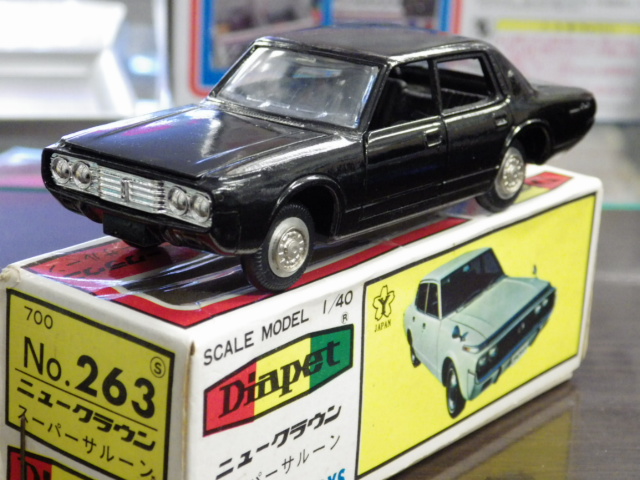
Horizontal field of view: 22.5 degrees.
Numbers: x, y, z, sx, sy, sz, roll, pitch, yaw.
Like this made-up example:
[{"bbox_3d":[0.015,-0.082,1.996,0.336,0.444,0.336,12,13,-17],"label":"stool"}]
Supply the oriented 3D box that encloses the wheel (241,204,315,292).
[{"bbox_3d":[-0.007,0.001,0.279,0.005,0.015,0.015,16,23,38],"label":"wheel"}]

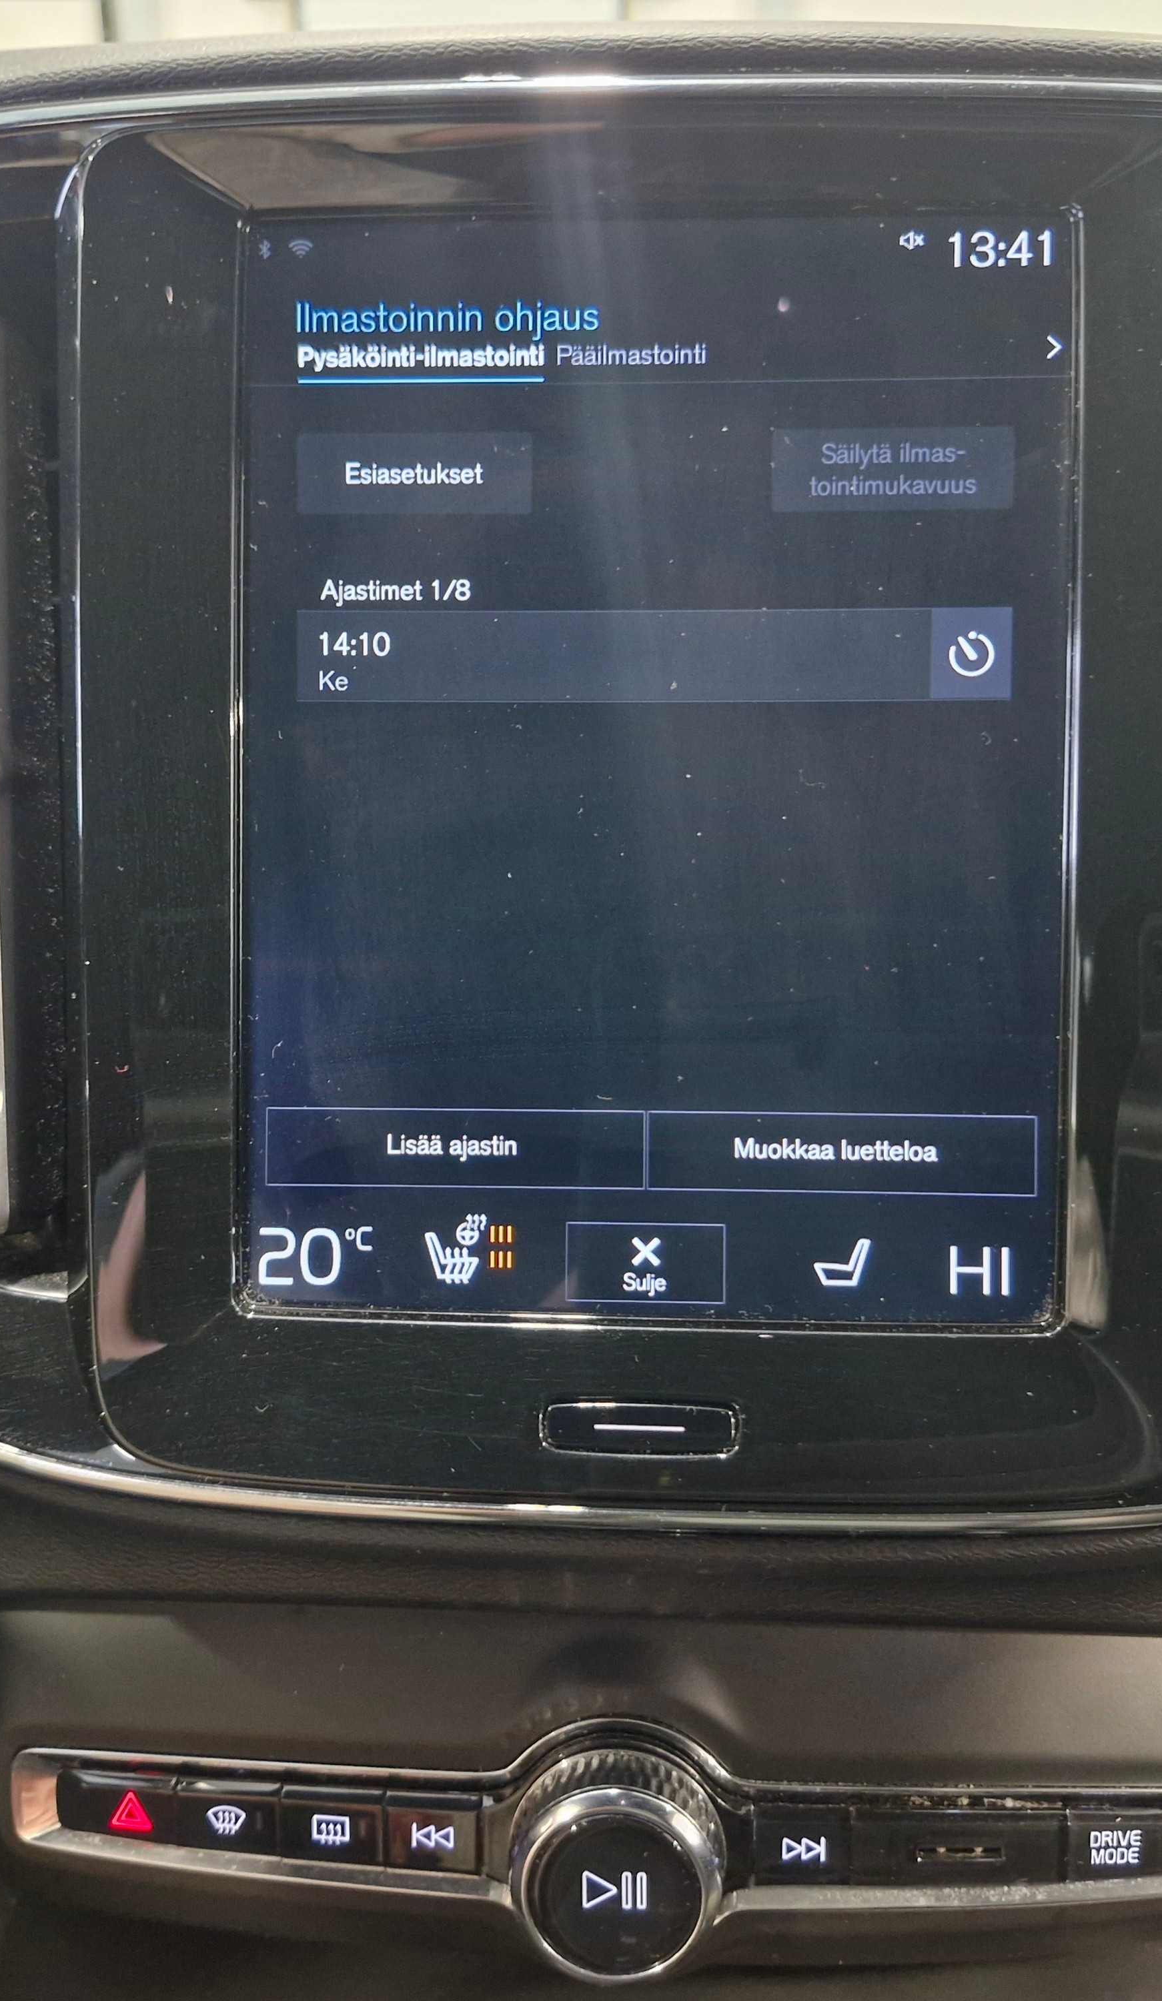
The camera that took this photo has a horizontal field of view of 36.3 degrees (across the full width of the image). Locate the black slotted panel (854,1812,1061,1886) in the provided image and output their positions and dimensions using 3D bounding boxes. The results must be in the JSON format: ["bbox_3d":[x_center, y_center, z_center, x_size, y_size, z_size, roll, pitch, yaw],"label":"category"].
[{"bbox_3d":[0.065,0.145,0.309,0.035,0.013,0.010,0,2,-3],"label":"black slotted panel"}]

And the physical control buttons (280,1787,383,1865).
[{"bbox_3d":[-0.044,0.143,0.309,0.017,0.011,0.007,2,8,7],"label":"physical control buttons"}]

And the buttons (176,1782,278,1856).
[{"bbox_3d":[-0.064,0.148,0.323,0.018,0.011,0.006,-1,6,8],"label":"buttons"}]

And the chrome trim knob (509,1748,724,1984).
[{"bbox_3d":[0.006,0.151,0.312,0.036,0.036,0.015,0,6,1],"label":"chrome trim knob"}]

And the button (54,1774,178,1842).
[{"bbox_3d":[-0.082,0.143,0.314,0.019,0.011,0.007,2,8,7],"label":"button"}]

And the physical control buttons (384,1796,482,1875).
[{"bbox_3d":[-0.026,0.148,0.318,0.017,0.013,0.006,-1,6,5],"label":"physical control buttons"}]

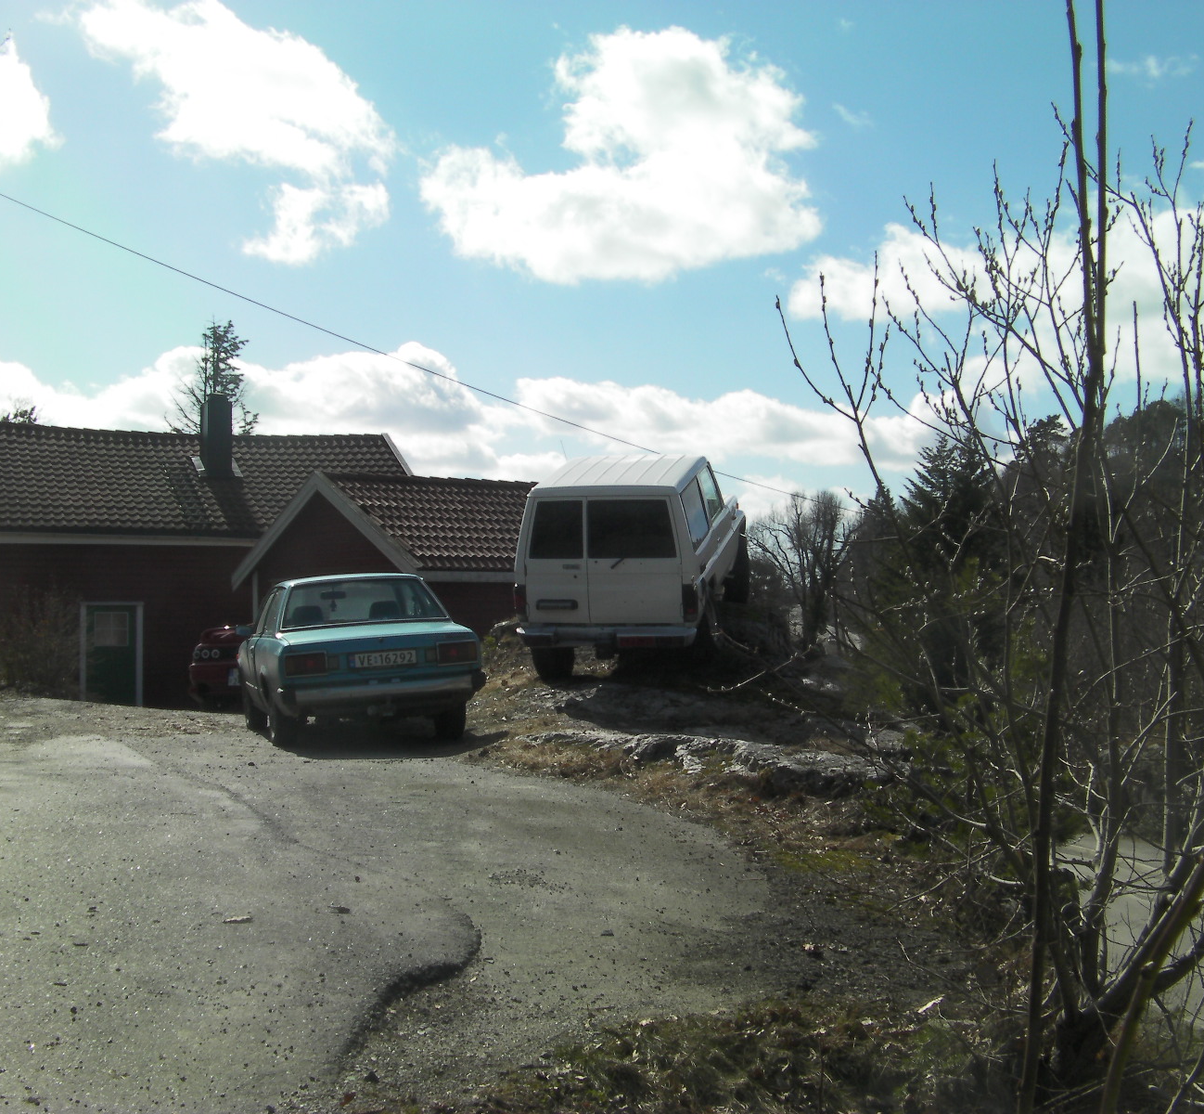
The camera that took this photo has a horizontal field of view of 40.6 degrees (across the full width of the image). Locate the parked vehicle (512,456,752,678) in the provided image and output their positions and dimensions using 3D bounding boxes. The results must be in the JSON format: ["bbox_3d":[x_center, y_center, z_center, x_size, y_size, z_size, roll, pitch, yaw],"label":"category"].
[{"bbox_3d":[0.455,-0.121,16.047,1.700,1.880,4.000,0,13,14],"label":"parked vehicle"}]

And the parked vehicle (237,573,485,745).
[{"bbox_3d":[-2.260,0.846,14.303,1.620,1.385,4.100,-3,-1,-18],"label":"parked vehicle"}]

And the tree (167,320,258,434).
[{"bbox_3d":[-10.000,-0.930,42.000,3.900,10.300,3.900,0,-2,0],"label":"tree"}]

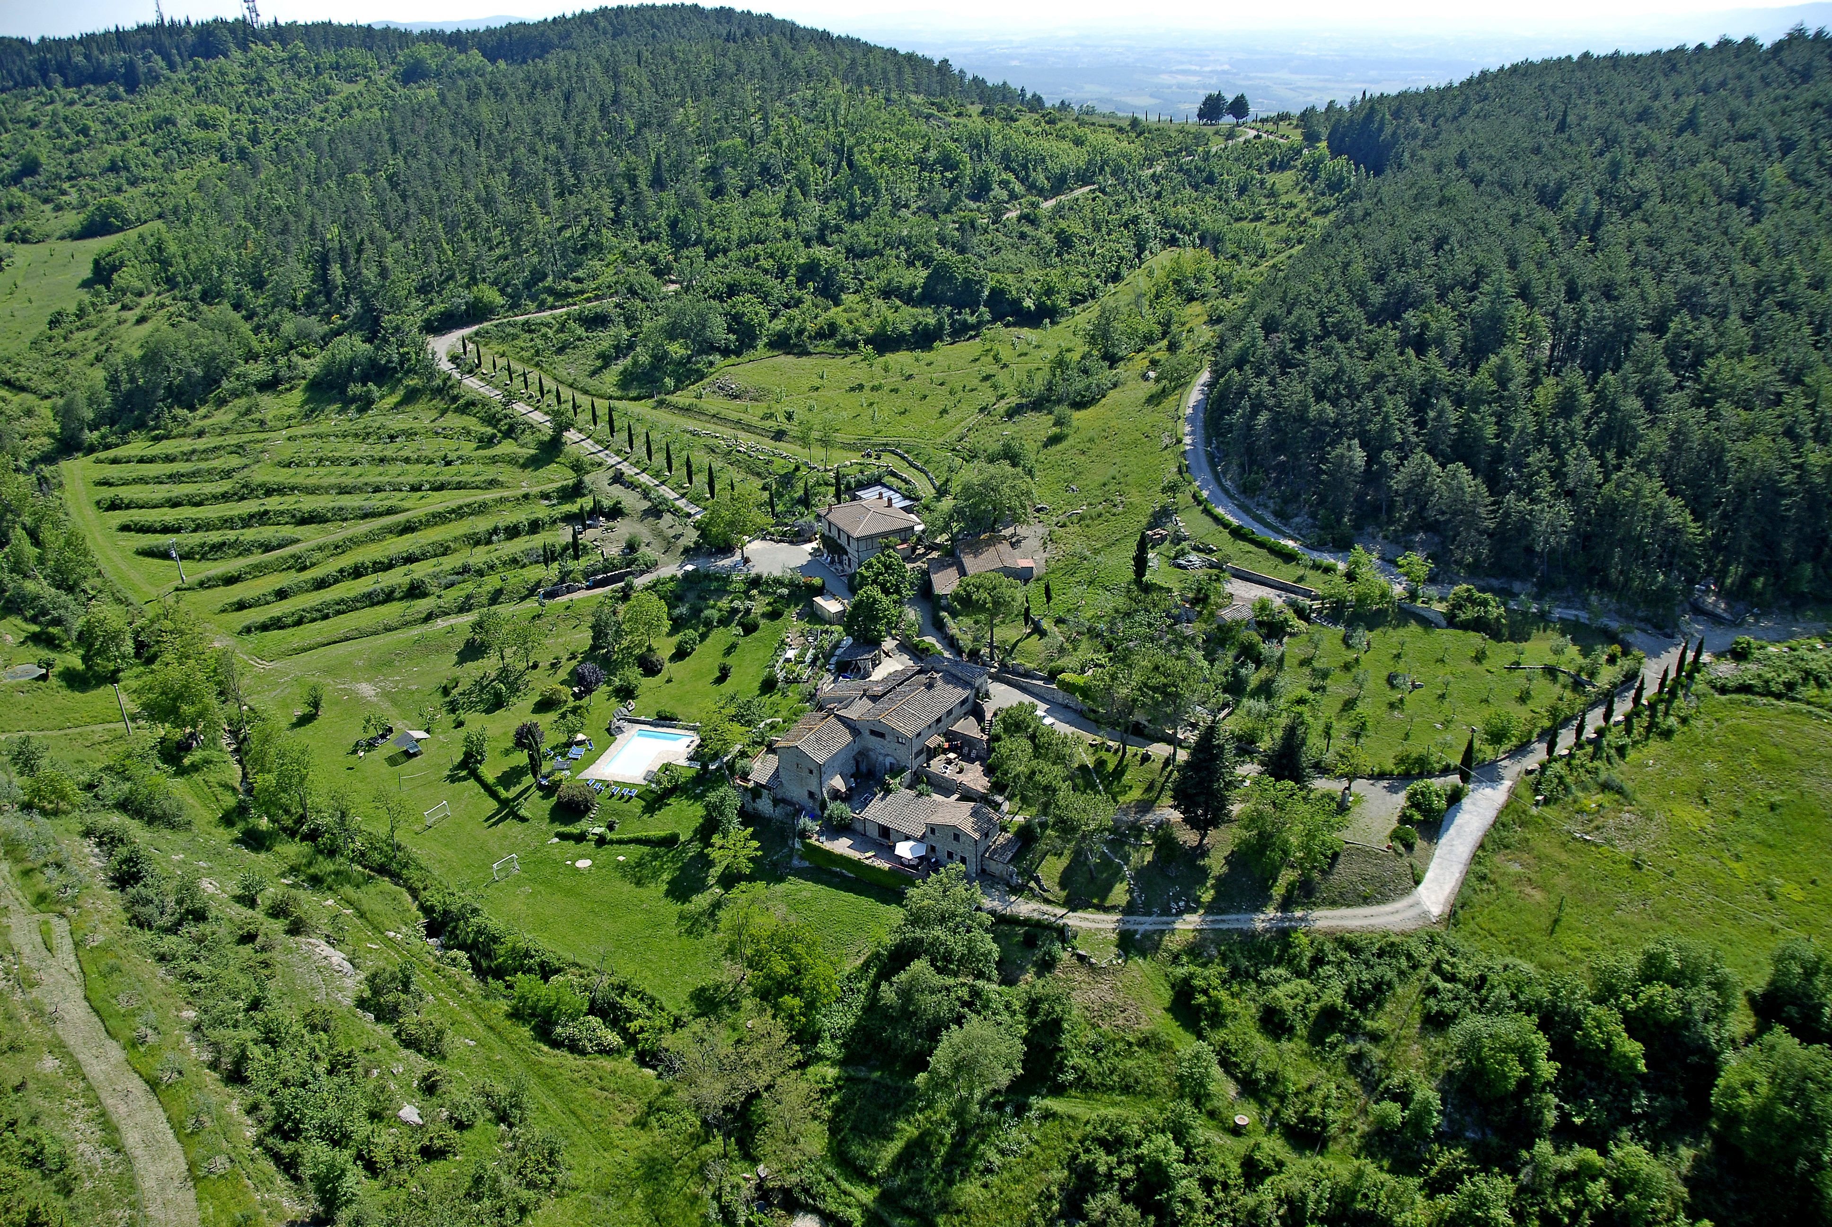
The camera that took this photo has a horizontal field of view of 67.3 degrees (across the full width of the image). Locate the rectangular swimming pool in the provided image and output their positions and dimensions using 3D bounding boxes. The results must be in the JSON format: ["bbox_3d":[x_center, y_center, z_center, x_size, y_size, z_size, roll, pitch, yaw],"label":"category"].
[{"bbox_3d":[-37.589,20.410,194.301,8.500,1.450,12.200,6,25,13],"label":"rectangular swimming pool"}]

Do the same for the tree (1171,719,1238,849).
[{"bbox_3d":[35.452,20.730,167.092,7.400,18.200,7.400,0,24,0],"label":"tree"}]

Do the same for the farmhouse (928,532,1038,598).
[{"bbox_3d":[11.356,-7.716,236.515,18.300,5.300,17.800,-2,24,-5],"label":"farmhouse"}]

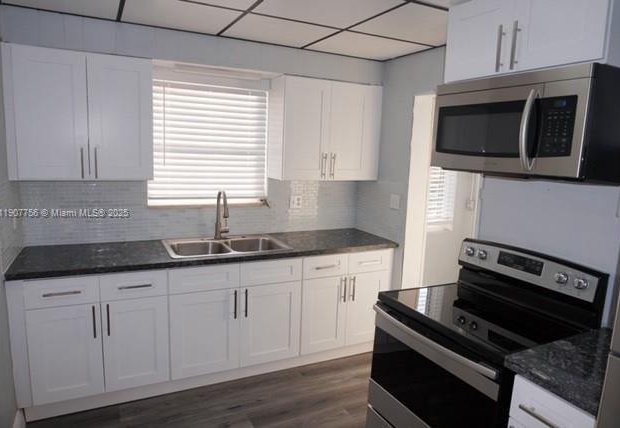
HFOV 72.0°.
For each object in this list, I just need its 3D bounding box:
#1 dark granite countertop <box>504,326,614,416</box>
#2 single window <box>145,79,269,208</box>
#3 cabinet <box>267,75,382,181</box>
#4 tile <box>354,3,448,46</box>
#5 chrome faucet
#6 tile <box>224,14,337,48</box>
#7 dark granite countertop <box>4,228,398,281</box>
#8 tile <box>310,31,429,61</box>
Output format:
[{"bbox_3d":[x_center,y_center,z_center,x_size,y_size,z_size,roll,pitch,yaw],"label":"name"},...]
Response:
[{"bbox_3d":[1.069,0.549,1.538,0.643,0.036,0.334,-2,10,-26],"label":"dark granite countertop"},{"bbox_3d":[-0.759,-0.514,3.274,0.918,0.909,0.052,-2,10,-26],"label":"single window"},{"bbox_3d":[0.125,-0.669,3.490,0.862,0.769,0.305,-2,10,-26],"label":"cabinet"},{"bbox_3d":[0.669,-1.094,2.488,0.725,0.017,0.607,-2,10,-26],"label":"tile"},{"bbox_3d":[-0.628,0.020,3.192,0.110,0.375,0.261,-2,10,-26],"label":"chrome faucet"},{"bbox_3d":[-0.199,-1.165,2.737,0.615,0.017,0.612,-2,10,-26],"label":"tile"},{"bbox_3d":[-0.595,0.246,3.094,2.546,0.034,0.661,-2,10,-26],"label":"dark granite countertop"},{"bbox_3d":[0.404,-1.187,3.029,0.725,0.017,0.612,-2,10,-26],"label":"tile"}]

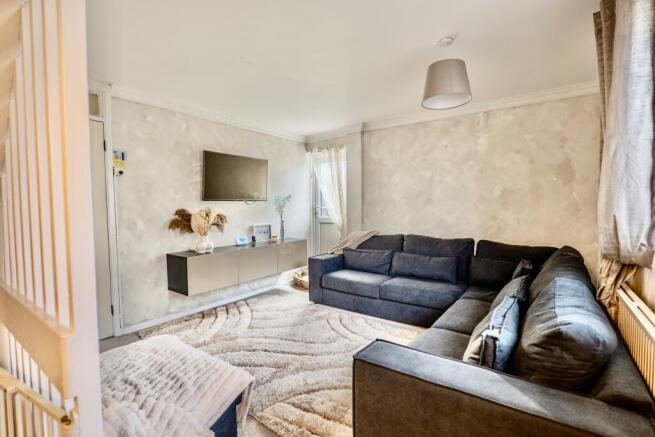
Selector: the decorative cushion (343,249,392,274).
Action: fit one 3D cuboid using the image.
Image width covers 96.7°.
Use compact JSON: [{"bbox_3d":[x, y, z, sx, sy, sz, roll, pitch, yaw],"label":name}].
[{"bbox_3d":[0.508,0.542,3.669,0.650,0.270,0.140,1,-11,35],"label":"decorative cushion"}]

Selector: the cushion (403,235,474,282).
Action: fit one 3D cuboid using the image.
[{"bbox_3d":[1.229,0.441,3.310,0.750,0.460,0.200,1,-9,35],"label":"cushion"}]

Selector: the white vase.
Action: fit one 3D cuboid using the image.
[{"bbox_3d":[-1.309,0.269,3.111,0.165,0.200,0.175,1,3,35],"label":"white vase"}]

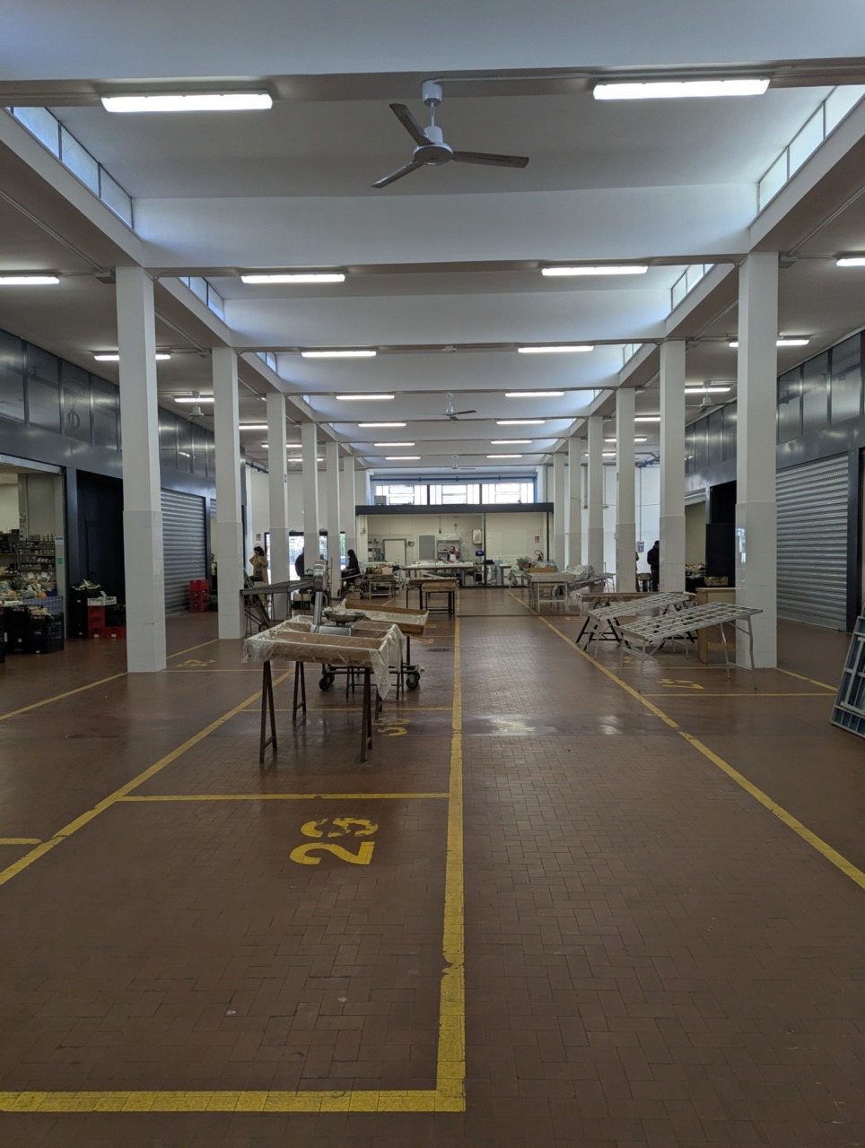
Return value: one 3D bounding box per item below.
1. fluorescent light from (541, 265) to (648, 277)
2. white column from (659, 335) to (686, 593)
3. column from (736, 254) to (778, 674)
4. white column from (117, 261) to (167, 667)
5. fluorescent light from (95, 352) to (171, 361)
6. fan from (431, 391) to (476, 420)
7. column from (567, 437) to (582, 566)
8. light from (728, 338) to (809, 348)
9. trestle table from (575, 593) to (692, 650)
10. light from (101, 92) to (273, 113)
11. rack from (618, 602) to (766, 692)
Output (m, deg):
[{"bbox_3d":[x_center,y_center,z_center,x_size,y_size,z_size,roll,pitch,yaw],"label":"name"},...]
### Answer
[{"bbox_3d":[1.954,-3.656,9.588,1.270,0.100,0.130,-1,2,2],"label":"fluorescent light"},{"bbox_3d":[4.089,-1.447,13.530,0.365,4.951,0.345,-1,2,2],"label":"white column"},{"bbox_3d":[3.903,-1.321,9.613,0.341,4.872,0.368,-1,2,2],"label":"column"},{"bbox_3d":[-3.580,-1.239,9.828,0.341,4.872,0.368,-1,2,2],"label":"white column"},{"bbox_3d":[-5.052,-3.673,13.468,1.270,0.100,0.130,-1,2,2],"label":"fluorescent light"},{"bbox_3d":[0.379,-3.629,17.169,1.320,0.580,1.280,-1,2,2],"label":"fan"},{"bbox_3d":[4.469,-1.755,25.008,0.365,4.951,0.345,-1,2,2],"label":"column"},{"bbox_3d":[5.655,-3.885,13.384,1.270,0.095,0.115,0,2,10],"label":"light"},{"bbox_3d":[2.791,0.700,11.101,1.220,0.820,1.240,-1,2,2],"label":"trestle table"},{"bbox_3d":[-1.823,-3.523,5.943,1.270,0.100,0.130,-1,2,2],"label":"light"},{"bbox_3d":[2.754,0.767,8.691,1.240,0.810,1.250,-1,2,4],"label":"rack"}]

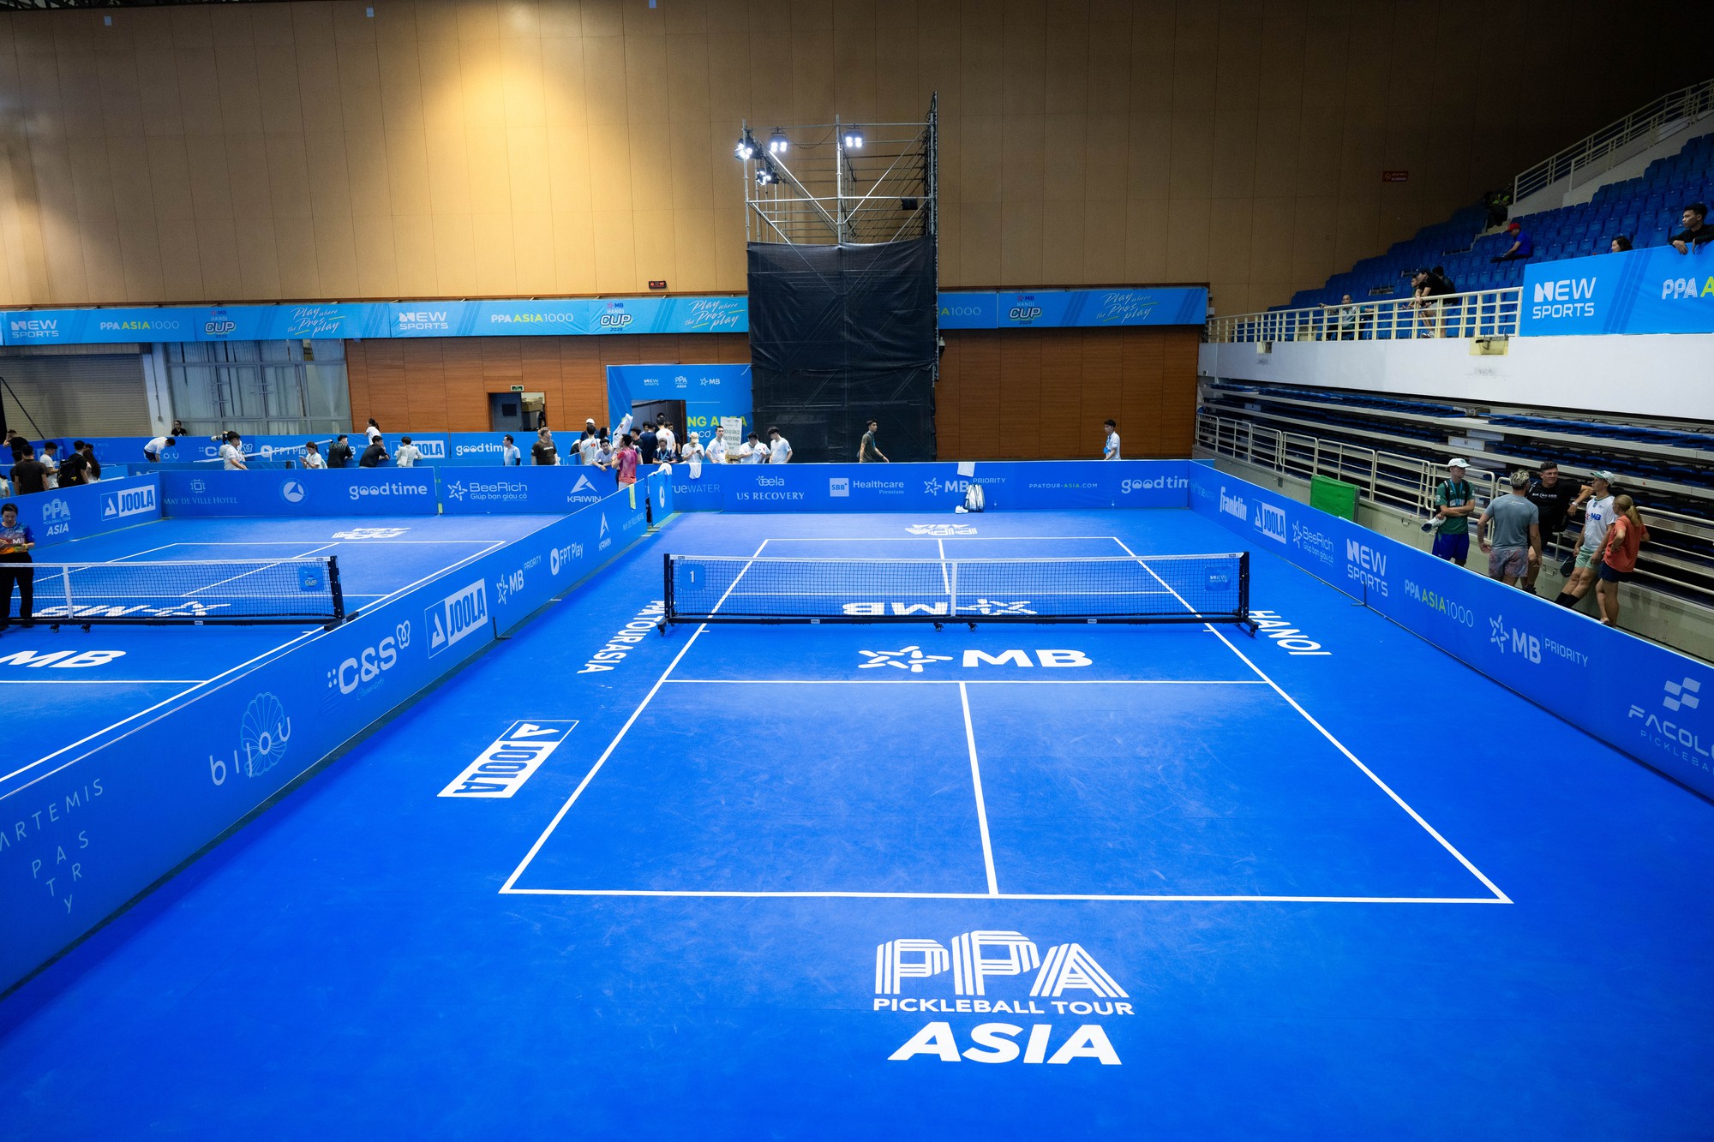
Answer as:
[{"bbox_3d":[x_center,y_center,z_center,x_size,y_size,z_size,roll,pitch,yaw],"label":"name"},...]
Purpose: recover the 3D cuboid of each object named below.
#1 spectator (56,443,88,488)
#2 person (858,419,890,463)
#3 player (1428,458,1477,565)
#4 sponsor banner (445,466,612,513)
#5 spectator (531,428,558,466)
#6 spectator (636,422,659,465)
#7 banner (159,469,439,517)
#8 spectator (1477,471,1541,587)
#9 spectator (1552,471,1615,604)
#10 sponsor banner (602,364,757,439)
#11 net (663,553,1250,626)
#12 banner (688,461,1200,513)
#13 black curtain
[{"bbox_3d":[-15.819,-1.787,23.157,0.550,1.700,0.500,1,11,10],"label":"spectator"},{"bbox_3d":[0.418,-2.539,25.828,0.620,1.730,0.500,1,11,11],"label":"person"},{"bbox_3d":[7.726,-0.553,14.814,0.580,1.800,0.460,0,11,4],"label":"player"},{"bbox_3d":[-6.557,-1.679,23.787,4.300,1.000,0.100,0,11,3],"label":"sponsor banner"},{"bbox_3d":[-6.590,-2.163,24.292,0.550,1.760,0.380,-8,13,-33],"label":"spectator"},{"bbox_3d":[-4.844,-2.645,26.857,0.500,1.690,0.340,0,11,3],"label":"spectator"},{"bbox_3d":[-11.604,-1.599,23.731,5.700,1.000,0.100,-1,11,-1],"label":"banner"},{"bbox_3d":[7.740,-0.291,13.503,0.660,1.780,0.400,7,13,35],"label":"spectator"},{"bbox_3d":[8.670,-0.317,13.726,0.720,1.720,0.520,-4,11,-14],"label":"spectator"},{"bbox_3d":[-4.649,-4.052,30.890,4.000,2.920,0.120,0,11,3],"label":"sponsor banner"},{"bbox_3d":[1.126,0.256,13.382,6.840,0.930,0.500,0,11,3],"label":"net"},{"bbox_3d":[1.846,-1.721,23.404,9.800,1.000,0.100,0,11,4],"label":"banner"},{"bbox_3d":[-0.326,-4.391,25.258,4.050,5.600,0.150,0,11,3],"label":"black curtain"}]

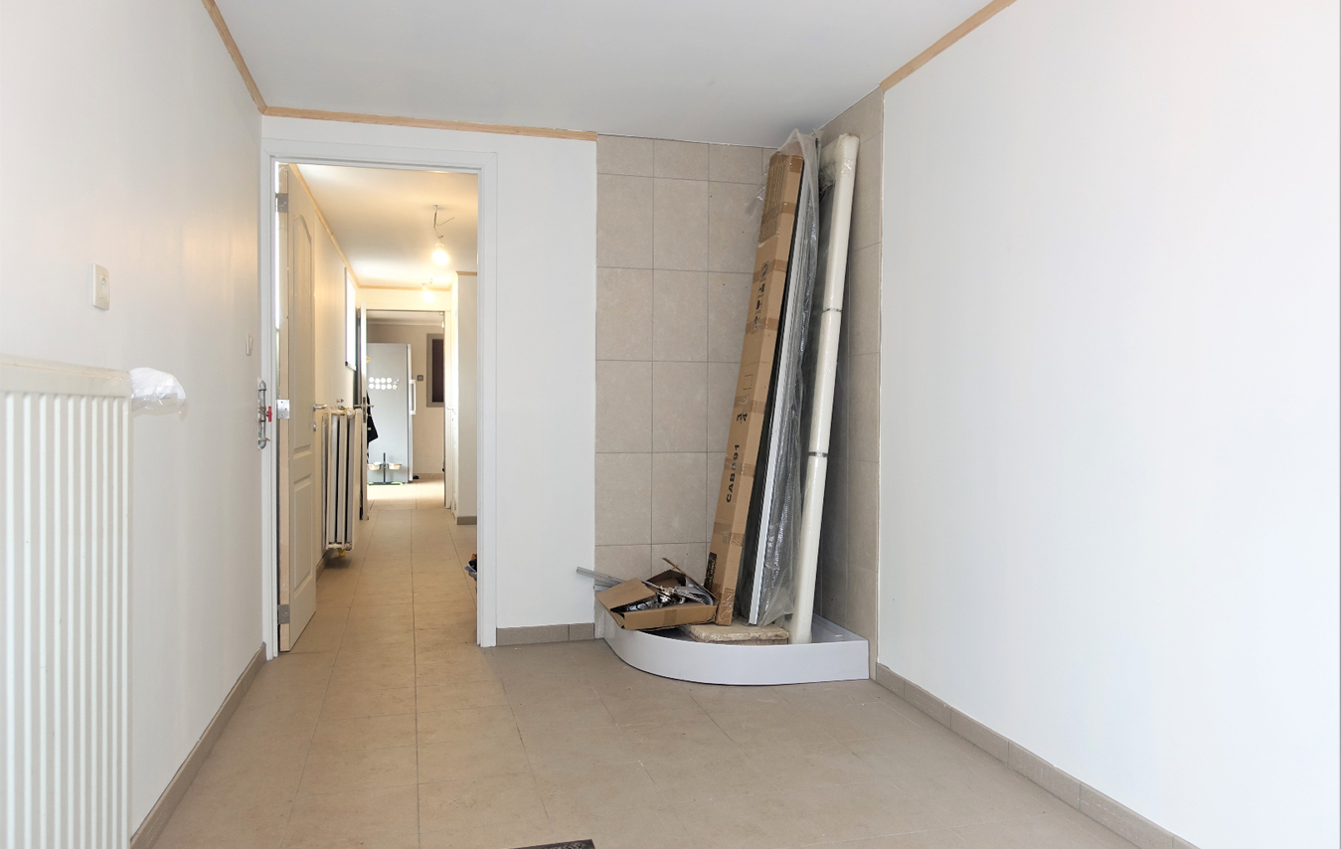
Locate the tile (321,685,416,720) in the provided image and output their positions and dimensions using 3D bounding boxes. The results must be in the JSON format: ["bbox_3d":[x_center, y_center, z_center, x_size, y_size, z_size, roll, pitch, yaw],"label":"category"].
[{"bbox_3d":[-1.031,0.959,3.060,0.302,0.010,0.302,0,1,-16],"label":"tile"}]

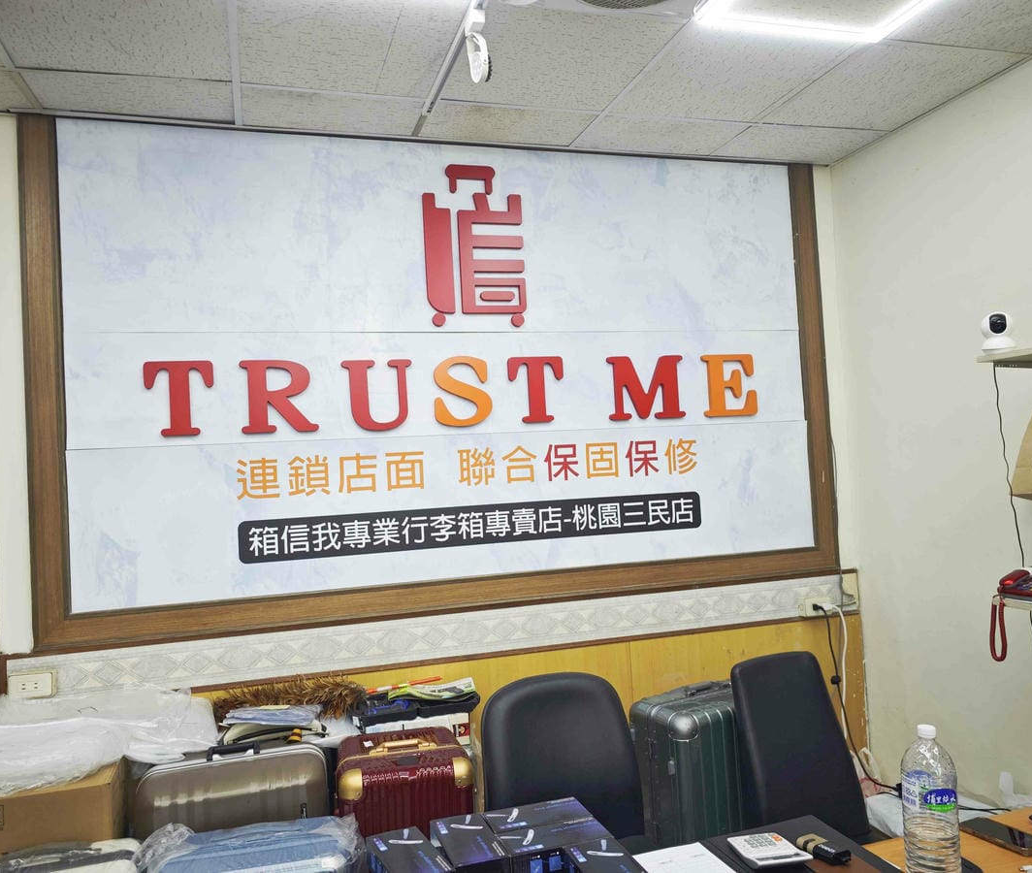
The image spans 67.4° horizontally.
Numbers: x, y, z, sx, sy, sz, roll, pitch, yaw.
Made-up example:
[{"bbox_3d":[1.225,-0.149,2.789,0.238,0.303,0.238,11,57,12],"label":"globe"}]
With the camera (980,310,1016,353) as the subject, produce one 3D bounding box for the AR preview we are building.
[{"bbox_3d":[1.355,-0.288,2.170,0.086,0.117,0.087,-4,-2,32],"label":"camera"}]

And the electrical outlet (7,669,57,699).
[{"bbox_3d":[-1.488,0.765,2.379,0.119,0.071,0.045,-2,-2,-16],"label":"electrical outlet"}]

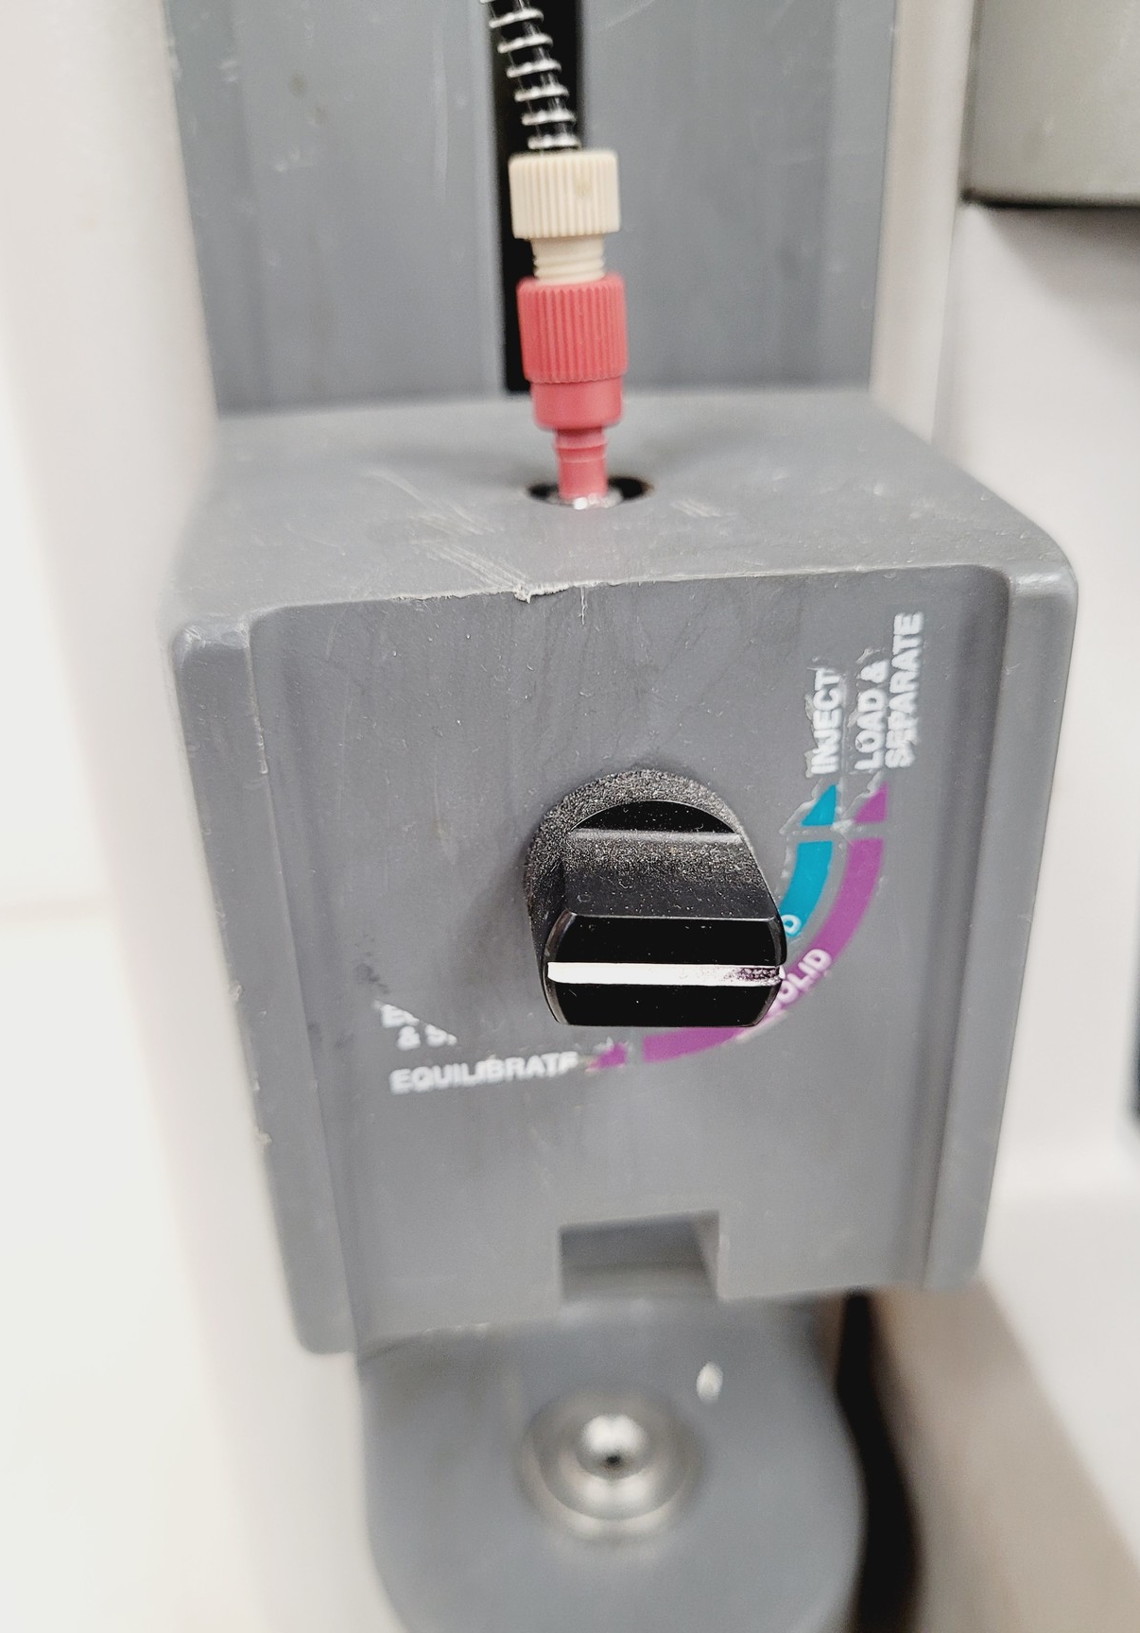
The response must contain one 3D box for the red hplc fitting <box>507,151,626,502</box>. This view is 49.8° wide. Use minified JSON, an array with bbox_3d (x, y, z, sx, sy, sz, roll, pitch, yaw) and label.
[{"bbox_3d":[0.001,-0.044,0.116,0.010,0.033,0.010,-6,26,-4],"label":"red hplc fitting"}]

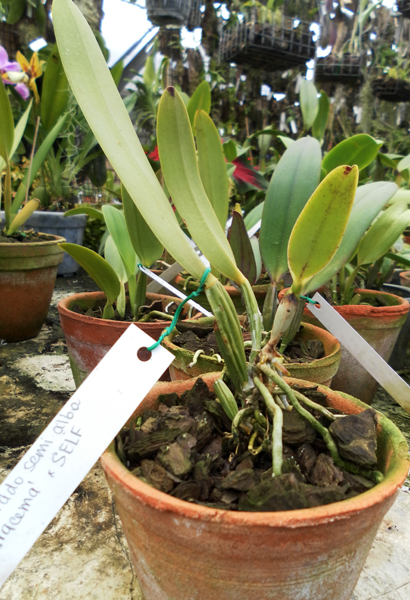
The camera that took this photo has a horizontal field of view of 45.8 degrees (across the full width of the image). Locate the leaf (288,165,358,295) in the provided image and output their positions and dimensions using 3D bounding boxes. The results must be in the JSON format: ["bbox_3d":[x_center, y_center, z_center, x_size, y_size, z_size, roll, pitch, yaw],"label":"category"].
[{"bbox_3d":[0.058,-0.034,0.236,0.028,0.071,0.015,25,0,0],"label":"leaf"}]

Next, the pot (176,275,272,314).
[{"bbox_3d":[0.027,0.030,0.662,0.140,0.123,0.140,2,12,-1],"label":"pot"}]

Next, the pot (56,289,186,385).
[{"bbox_3d":[-0.070,0.066,0.477,0.140,0.123,0.140,2,12,-1],"label":"pot"}]

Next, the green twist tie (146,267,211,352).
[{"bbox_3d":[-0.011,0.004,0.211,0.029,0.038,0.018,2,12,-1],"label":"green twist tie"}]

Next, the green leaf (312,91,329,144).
[{"bbox_3d":[0.262,-0.415,1.100,0.026,0.123,0.020,0,0,17],"label":"green leaf"}]

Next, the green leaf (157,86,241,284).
[{"bbox_3d":[-0.004,-0.047,0.217,0.022,0.092,0.020,-22,16,0],"label":"green leaf"}]

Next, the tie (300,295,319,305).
[{"bbox_3d":[0.078,0.000,0.366,0.014,0.008,0.008,2,12,-1],"label":"tie"}]

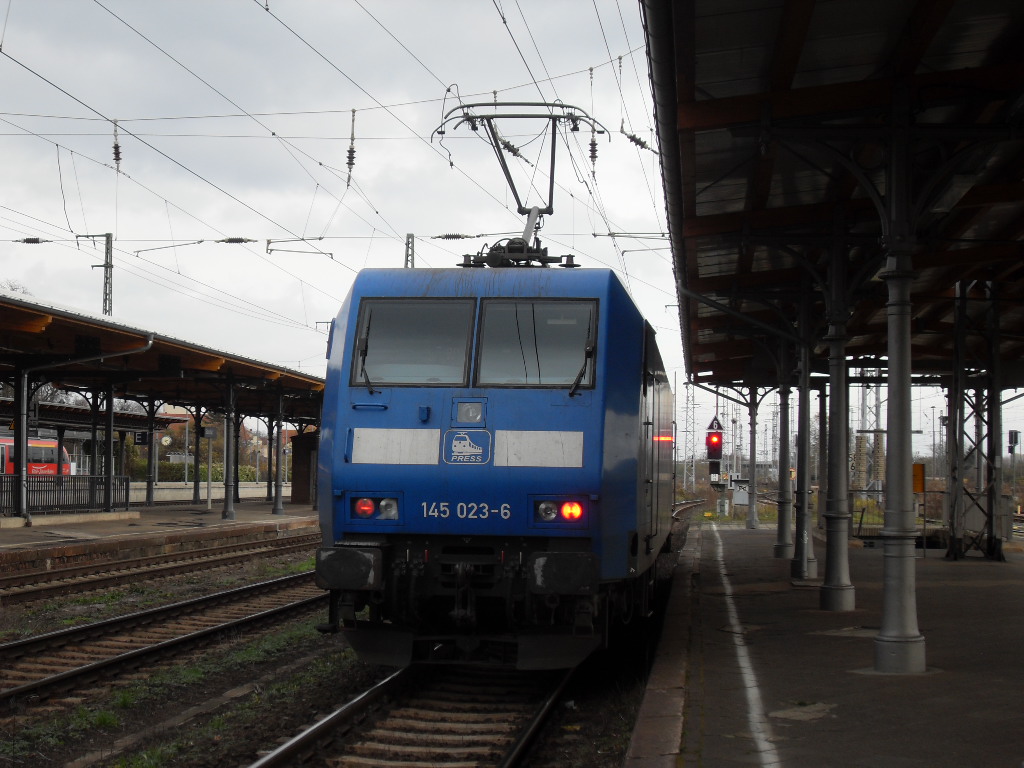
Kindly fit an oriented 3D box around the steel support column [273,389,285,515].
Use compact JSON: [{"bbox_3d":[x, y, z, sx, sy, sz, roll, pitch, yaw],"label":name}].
[{"bbox_3d":[-8.117,2.285,60.917,0.390,4.500,0.390,0,-3,6],"label":"steel support column"}]

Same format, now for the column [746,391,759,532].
[{"bbox_3d":[7.110,2.022,51.516,0.380,4.450,0.380,0,-3,6],"label":"column"}]

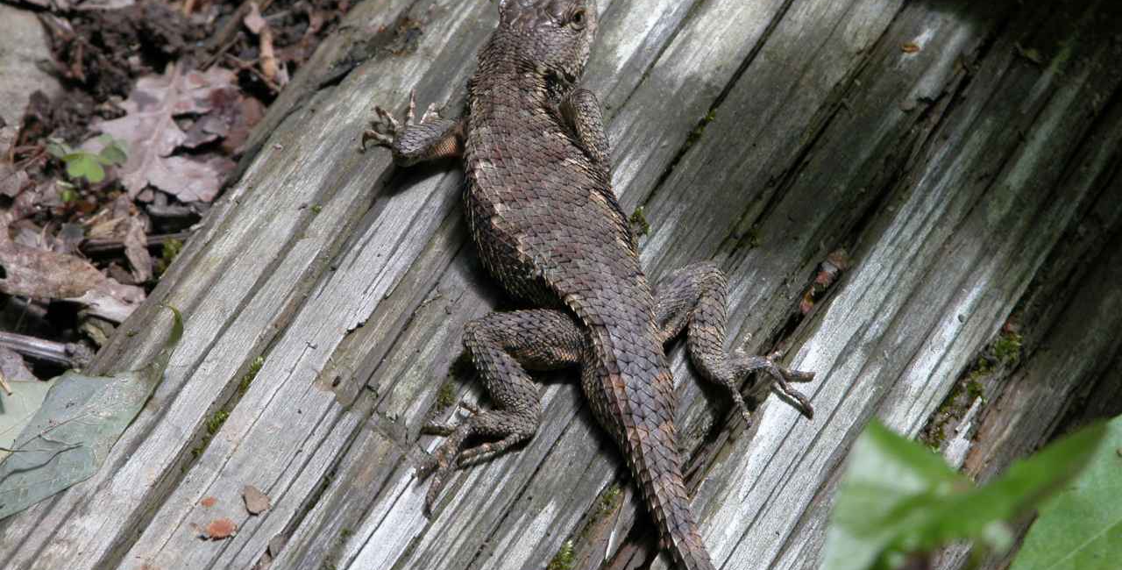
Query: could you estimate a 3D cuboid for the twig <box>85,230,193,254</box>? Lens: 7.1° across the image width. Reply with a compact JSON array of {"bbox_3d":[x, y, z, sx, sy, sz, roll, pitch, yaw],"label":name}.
[{"bbox_3d":[-0.061,-0.006,1.314,0.017,0.002,0.002,-4,42,-4],"label":"twig"}]

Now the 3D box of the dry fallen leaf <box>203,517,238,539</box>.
[{"bbox_3d":[-0.045,0.032,1.203,0.004,0.001,0.003,0,42,0],"label":"dry fallen leaf"}]

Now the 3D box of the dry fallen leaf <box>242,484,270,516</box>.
[{"bbox_3d":[-0.041,0.029,1.208,0.004,0.001,0.005,-3,42,-4],"label":"dry fallen leaf"}]

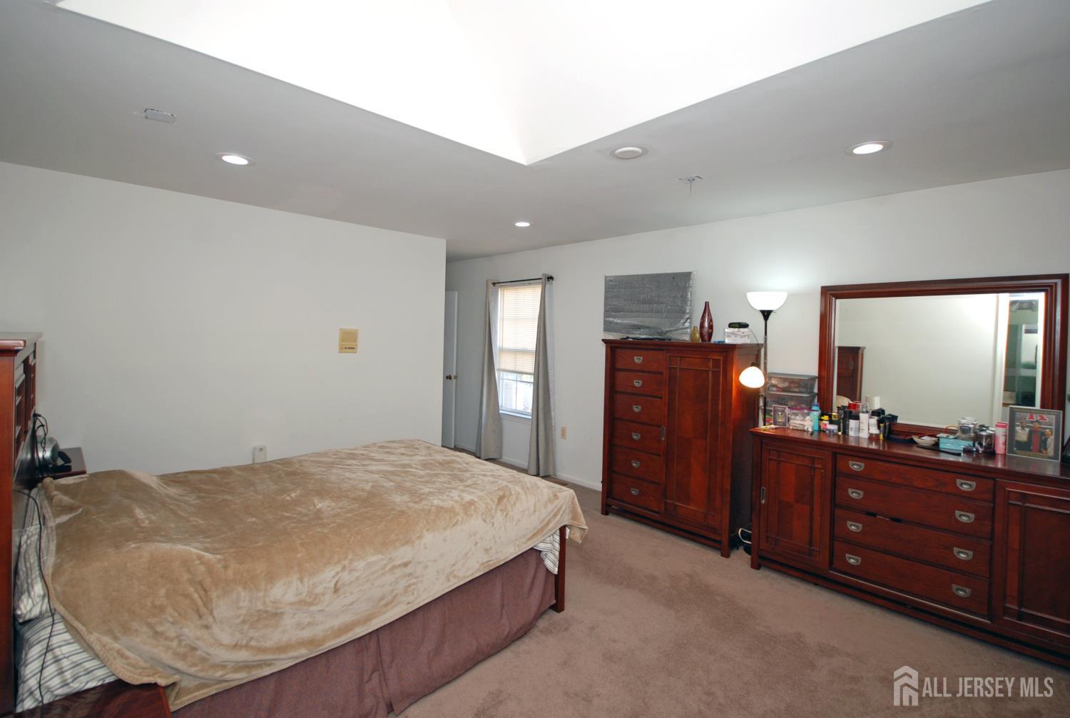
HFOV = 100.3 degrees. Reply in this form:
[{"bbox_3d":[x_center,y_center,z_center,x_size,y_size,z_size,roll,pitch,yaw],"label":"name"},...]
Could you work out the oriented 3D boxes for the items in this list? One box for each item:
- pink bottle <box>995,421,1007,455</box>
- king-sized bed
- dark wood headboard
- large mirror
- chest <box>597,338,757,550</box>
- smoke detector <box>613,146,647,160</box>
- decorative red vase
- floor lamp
[{"bbox_3d":[2.519,0.427,2.414,0.050,0.180,0.050,4,5,43],"label":"pink bottle"},{"bbox_3d":[-1.034,1.029,2.320,2.040,0.710,1.640,-2,5,-45],"label":"king-sized bed"},{"bbox_3d":[-1.779,0.664,1.556,1.680,1.510,0.100,4,5,43],"label":"dark wood headboard"},{"bbox_3d":[2.305,0.017,2.647,1.080,0.950,0.060,4,5,43],"label":"large mirror"},{"bbox_3d":[1.098,0.613,3.578,1.090,1.486,0.470,4,5,43],"label":"chest"},{"bbox_3d":[0.442,-0.966,2.101,0.135,0.035,0.135,0,4,0],"label":"smoke detector"},{"bbox_3d":[1.309,-0.287,3.403,0.100,0.310,0.100,4,5,43],"label":"decorative red vase"},{"bbox_3d":[1.626,0.461,3.190,0.290,1.860,0.290,4,5,43],"label":"floor lamp"}]

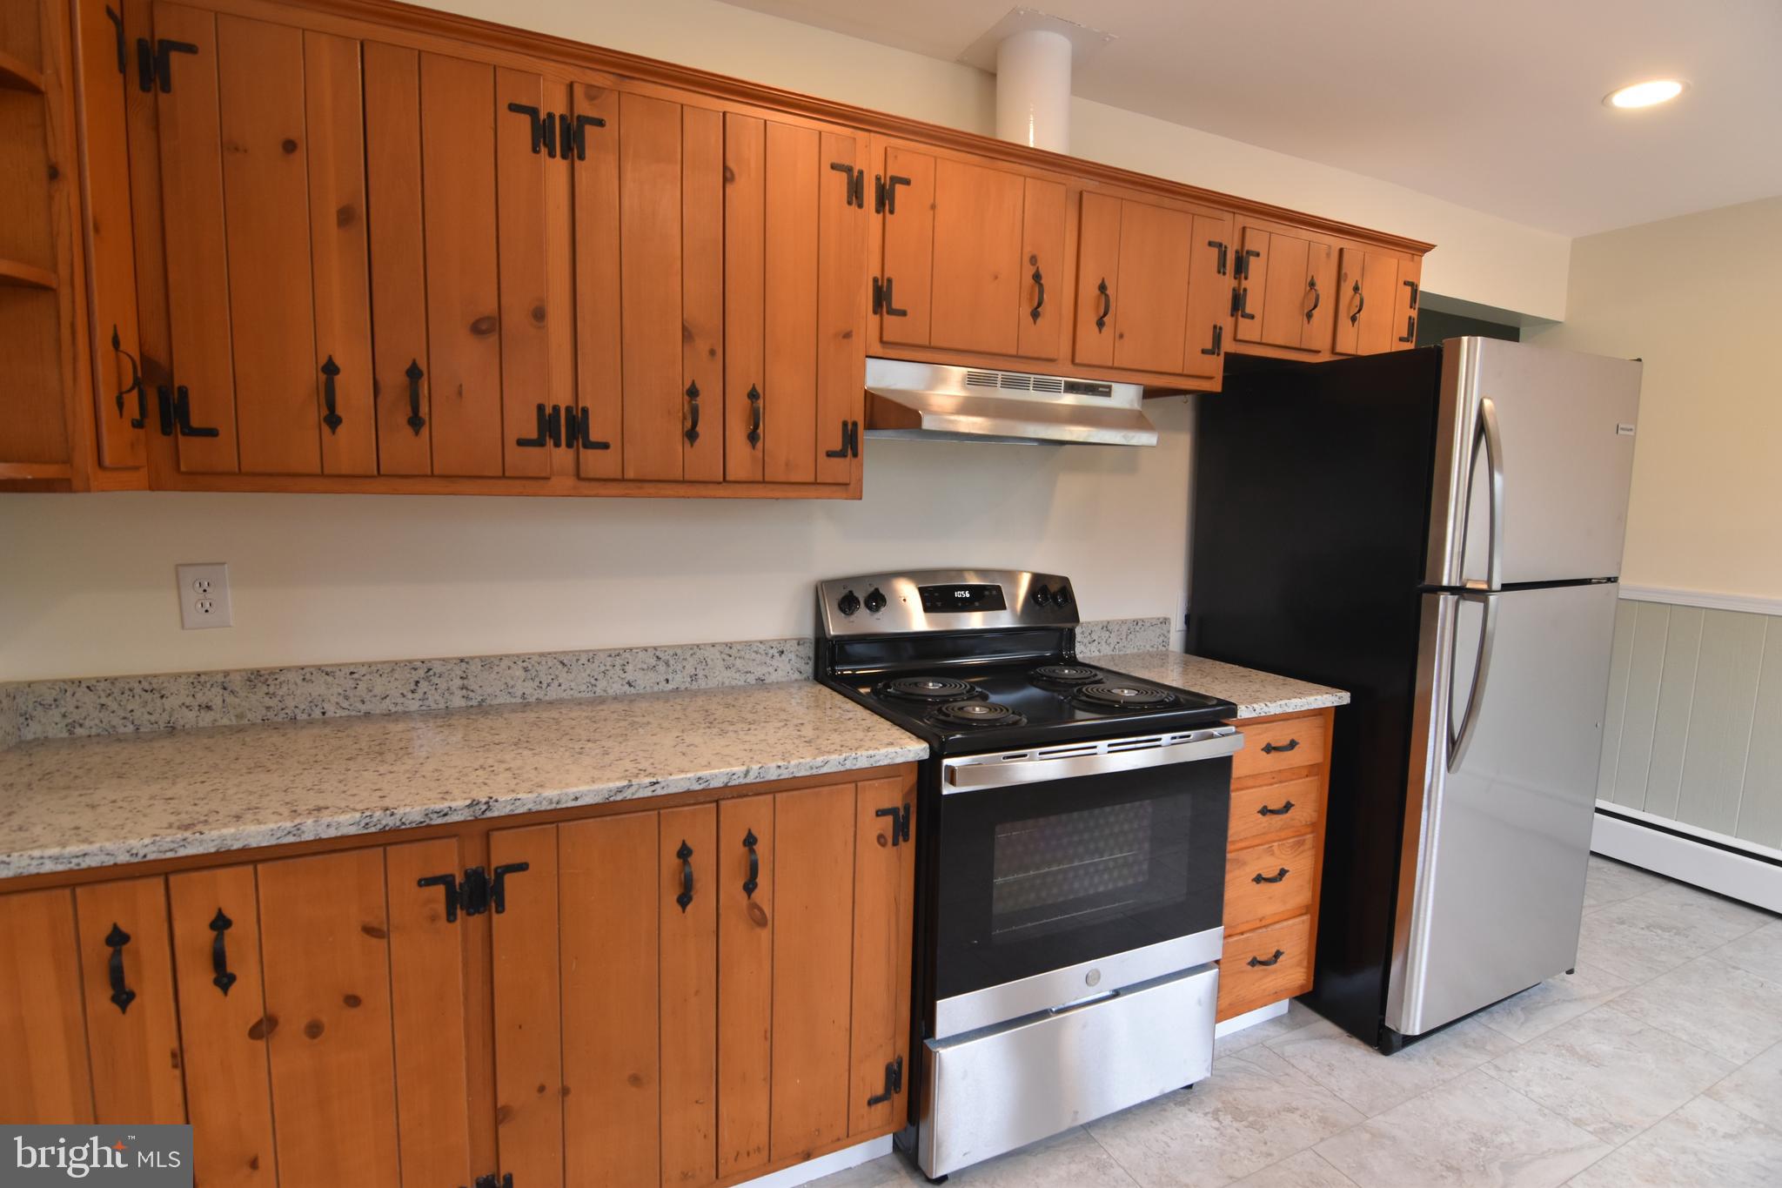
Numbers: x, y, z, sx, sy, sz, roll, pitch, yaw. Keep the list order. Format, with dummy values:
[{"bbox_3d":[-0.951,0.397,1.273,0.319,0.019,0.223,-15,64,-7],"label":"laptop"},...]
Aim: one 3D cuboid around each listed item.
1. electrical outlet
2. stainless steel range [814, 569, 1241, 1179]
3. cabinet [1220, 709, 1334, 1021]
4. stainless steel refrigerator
[{"bbox_3d":[-1.355,0.004,1.563,0.078,0.126,0.008,-2,7,-23],"label":"electrical outlet"},{"bbox_3d":[0.318,0.565,1.965,0.756,1.185,0.690,-2,7,-23],"label":"stainless steel range"},{"bbox_3d":[0.818,0.633,2.241,0.370,0.767,0.640,-2,7,-23],"label":"cabinet"},{"bbox_3d":[1.466,0.244,2.347,0.742,1.770,0.835,-2,7,-24],"label":"stainless steel refrigerator"}]

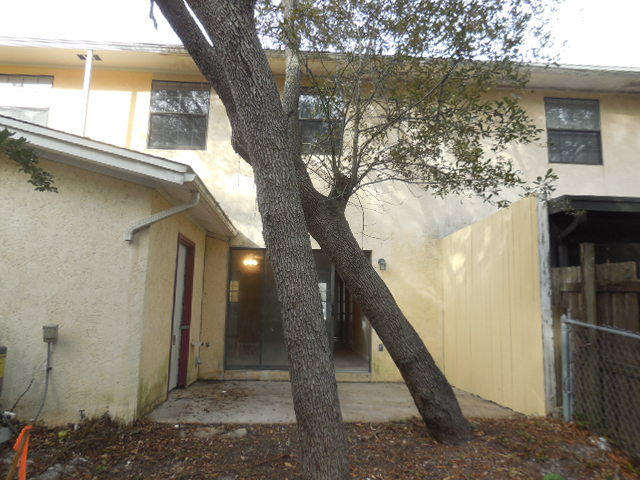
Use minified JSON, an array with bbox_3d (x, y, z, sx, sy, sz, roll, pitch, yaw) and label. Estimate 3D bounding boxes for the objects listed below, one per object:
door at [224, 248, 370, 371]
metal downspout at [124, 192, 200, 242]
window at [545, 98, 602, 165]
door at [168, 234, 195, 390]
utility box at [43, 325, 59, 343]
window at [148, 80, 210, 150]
[{"bbox_3d":[-0.345,1.216,8.015,2.470,2.080,0.140,2,-9,-4],"label":"door"},{"bbox_3d":[-1.577,-0.230,4.643,0.690,0.510,0.130,2,-9,-4],"label":"metal downspout"},{"bbox_3d":[4.865,-2.084,8.890,1.050,1.280,0.100,2,-9,-4],"label":"window"},{"bbox_3d":[-1.936,1.002,6.381,0.130,2.070,1.060,2,-9,-4],"label":"door"},{"bbox_3d":[-2.577,0.897,4.437,0.125,0.160,0.080,2,-9,-4],"label":"utility box"},{"bbox_3d":[-2.534,-2.247,8.357,1.030,1.280,0.100,2,-9,-4],"label":"window"}]

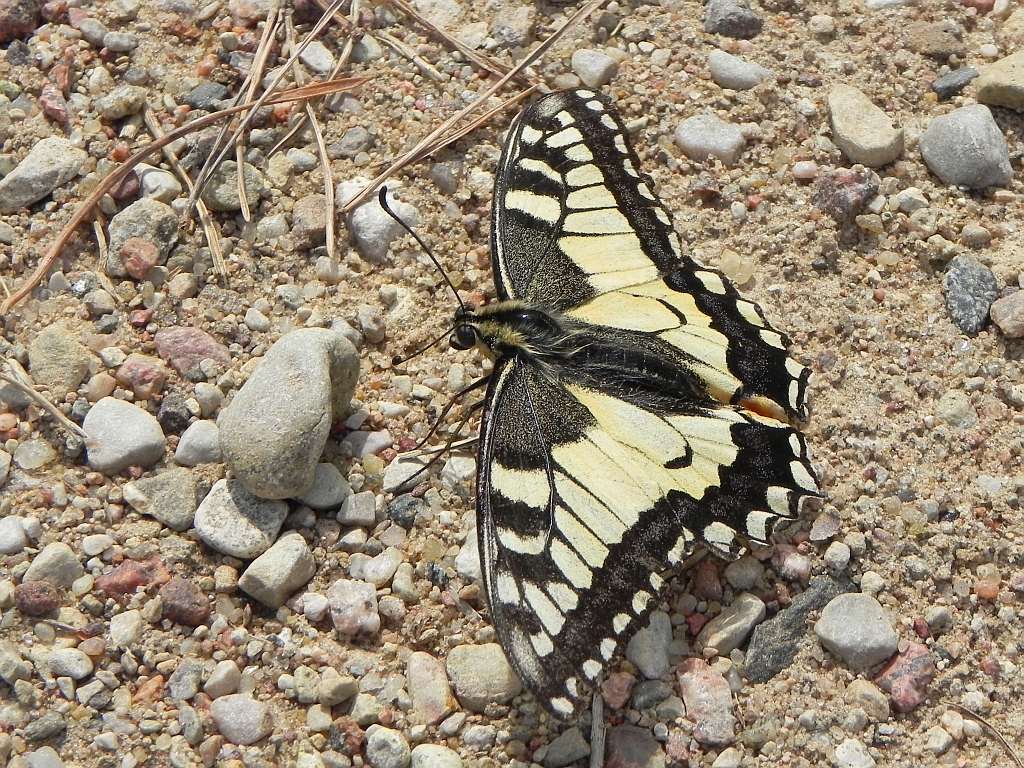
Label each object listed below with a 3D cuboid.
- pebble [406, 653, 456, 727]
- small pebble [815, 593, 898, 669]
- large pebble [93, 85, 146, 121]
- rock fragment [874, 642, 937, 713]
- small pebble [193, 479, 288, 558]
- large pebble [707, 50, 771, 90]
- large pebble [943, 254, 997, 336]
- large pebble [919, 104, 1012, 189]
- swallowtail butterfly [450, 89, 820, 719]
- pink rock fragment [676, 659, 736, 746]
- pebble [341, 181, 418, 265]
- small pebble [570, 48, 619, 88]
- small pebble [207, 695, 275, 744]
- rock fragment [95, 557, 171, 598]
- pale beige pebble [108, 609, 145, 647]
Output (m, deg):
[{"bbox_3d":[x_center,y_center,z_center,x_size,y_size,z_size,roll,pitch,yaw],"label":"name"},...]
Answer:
[{"bbox_3d":[-0.008,0.030,0.274,0.004,0.003,0.008,-12,54,-9],"label":"pebble"},{"bbox_3d":[0.034,0.024,0.274,0.008,0.006,0.008,10,53,8],"label":"small pebble"},{"bbox_3d":[-0.044,-0.032,0.318,0.006,0.003,0.004,-12,51,-10],"label":"large pebble"},{"bbox_3d":[0.039,0.029,0.274,0.005,0.003,0.007,30,58,20],"label":"rock fragment"},{"bbox_3d":[-0.027,0.013,0.285,0.009,0.005,0.009,23,56,16],"label":"small pebble"},{"bbox_3d":[0.026,-0.036,0.322,0.008,0.004,0.004,20,55,15],"label":"large pebble"},{"bbox_3d":[0.049,-0.010,0.301,0.006,0.004,0.011,-8,52,-6],"label":"large pebble"},{"bbox_3d":[0.050,-0.026,0.313,0.010,0.007,0.009,12,51,10],"label":"large pebble"},{"bbox_3d":[0.013,0.000,0.282,0.037,0.013,0.080,10,49,-11],"label":"swallowtail butterfly"},{"bbox_3d":[0.019,0.031,0.270,0.005,0.004,0.010,-13,53,-10],"label":"pink rock fragment"},{"bbox_3d":[-0.014,-0.018,0.306,0.007,0.005,0.011,-28,55,-22],"label":"pebble"},{"bbox_3d":[0.009,-0.036,0.323,0.005,0.003,0.004,33,60,23],"label":"small pebble"},{"bbox_3d":[-0.026,0.032,0.272,0.006,0.003,0.004,20,55,14],"label":"small pebble"},{"bbox_3d":[-0.038,0.019,0.281,0.007,0.003,0.003,-14,54,-10],"label":"rock fragment"},{"bbox_3d":[-0.037,0.024,0.272,0.003,0.003,0.003,-8,50,-6],"label":"pale beige pebble"}]

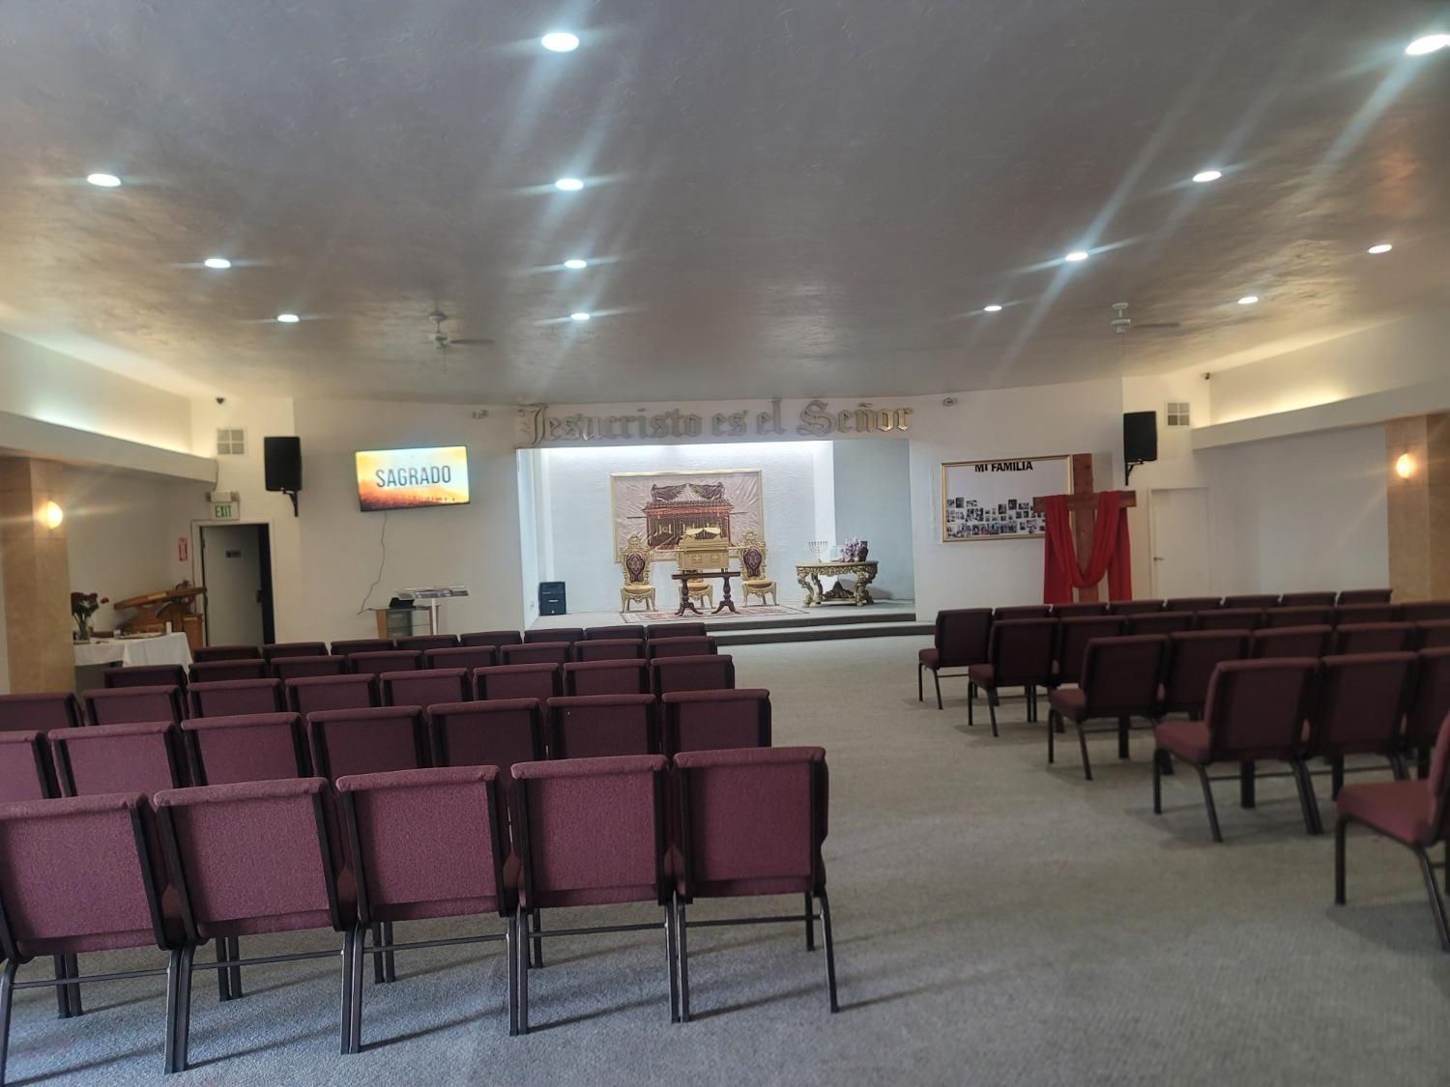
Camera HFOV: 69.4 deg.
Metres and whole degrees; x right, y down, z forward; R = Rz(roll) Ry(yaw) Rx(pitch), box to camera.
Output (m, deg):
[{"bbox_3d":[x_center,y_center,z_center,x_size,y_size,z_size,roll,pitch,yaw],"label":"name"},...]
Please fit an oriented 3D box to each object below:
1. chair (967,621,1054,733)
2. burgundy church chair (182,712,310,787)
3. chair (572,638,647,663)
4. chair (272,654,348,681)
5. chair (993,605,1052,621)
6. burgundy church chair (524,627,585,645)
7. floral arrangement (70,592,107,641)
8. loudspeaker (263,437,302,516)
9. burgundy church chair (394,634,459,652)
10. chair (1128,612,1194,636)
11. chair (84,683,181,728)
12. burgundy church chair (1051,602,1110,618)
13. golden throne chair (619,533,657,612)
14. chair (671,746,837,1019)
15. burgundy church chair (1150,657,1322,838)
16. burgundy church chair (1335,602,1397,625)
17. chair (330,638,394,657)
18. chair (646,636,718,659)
[{"bbox_3d":[2.184,0.990,7.925,0.510,0.850,0.666,-2,0,-4],"label":"chair"},{"bbox_3d":[-2.047,1.157,4.678,0.501,0.851,0.637,-2,0,-9],"label":"burgundy church chair"},{"bbox_3d":[-0.825,1.110,7.657,0.492,0.840,0.656,-2,0,-5],"label":"chair"},{"bbox_3d":[-2.789,1.184,7.231,0.497,0.852,0.638,-2,0,-9],"label":"chair"},{"bbox_3d":[2.524,0.964,9.175,0.497,0.852,0.638,-2,0,-4],"label":"chair"},{"bbox_3d":[-1.412,1.136,8.819,0.501,0.851,0.637,-2,0,-7],"label":"burgundy church chair"},{"bbox_3d":[-6.597,0.754,10.815,0.430,0.521,0.400,-2,0,-5],"label":"floral arrangement"},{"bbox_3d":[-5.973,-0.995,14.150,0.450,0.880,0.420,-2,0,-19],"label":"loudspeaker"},{"bbox_3d":[-2.432,1.191,8.753,0.505,0.862,0.630,-2,0,-8],"label":"burgundy church chair"},{"bbox_3d":[3.174,0.936,7.895,0.497,0.852,0.638,-2,0,-1],"label":"chair"},{"bbox_3d":[-3.209,1.207,5.909,0.501,0.851,0.637,-2,0,-10],"label":"chair"},{"bbox_3d":[3.094,0.964,9.399,0.505,0.862,0.630,-2,0,-5],"label":"burgundy church chair"},{"bbox_3d":[-1.741,0.569,20.900,0.670,1.557,0.680,-2,0,-9],"label":"golden throne chair"},{"bbox_3d":[0.078,1.061,3.508,0.492,0.840,0.656,-2,0,-4],"label":"chair"},{"bbox_3d":[2.485,0.961,5.118,0.492,0.840,0.656,-2,0,-6],"label":"burgundy church chair"},{"bbox_3d":[4.732,0.879,7.985,0.501,0.851,0.637,-2,0,-1],"label":"burgundy church chair"},{"bbox_3d":[-2.877,1.188,8.530,0.497,0.852,0.638,-2,0,-9],"label":"chair"},{"bbox_3d":[-0.314,1.088,7.699,0.492,0.840,0.656,-2,0,-4],"label":"chair"}]

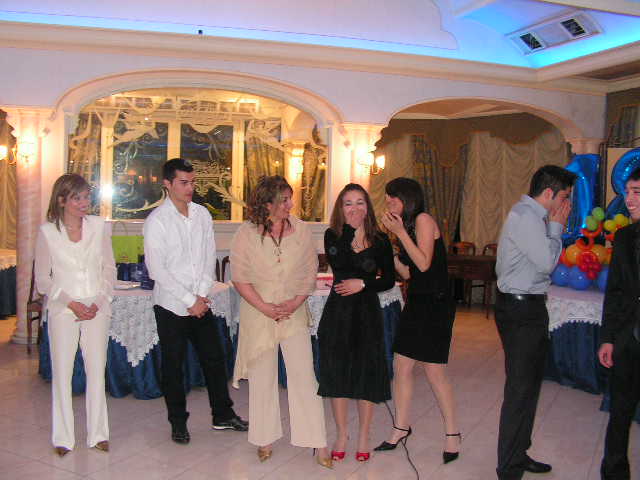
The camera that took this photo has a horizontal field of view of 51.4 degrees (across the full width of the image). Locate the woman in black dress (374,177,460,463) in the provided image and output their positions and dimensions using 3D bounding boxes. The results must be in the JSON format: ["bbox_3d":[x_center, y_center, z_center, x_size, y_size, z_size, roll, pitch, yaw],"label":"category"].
[{"bbox_3d":[0.602,0.468,4.096,0.450,1.660,0.420,0,2,-22],"label":"woman in black dress"}]

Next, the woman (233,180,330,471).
[{"bbox_3d":[-0.235,0.457,3.986,0.540,1.660,0.370,1,2,-13],"label":"woman"}]

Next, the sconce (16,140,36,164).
[{"bbox_3d":[-3.173,-0.946,7.197,0.200,0.260,0.170,1,2,-14],"label":"sconce"}]

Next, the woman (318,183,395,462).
[{"bbox_3d":[0.223,0.478,4.036,0.450,1.630,0.360,1,2,3],"label":"woman"}]

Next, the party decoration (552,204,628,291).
[{"bbox_3d":[2.643,0.073,6.504,0.740,0.840,0.500,2,2,27],"label":"party decoration"}]

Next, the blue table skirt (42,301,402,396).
[{"bbox_3d":[-0.844,0.838,5.958,3.000,0.760,0.900,0,2,-16],"label":"blue table skirt"}]

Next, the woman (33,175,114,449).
[{"bbox_3d":[-1.493,0.438,4.066,0.470,1.650,0.340,0,2,-23],"label":"woman"}]

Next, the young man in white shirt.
[{"bbox_3d":[-0.808,0.377,4.334,0.530,1.780,0.450,0,2,-27],"label":"young man in white shirt"}]

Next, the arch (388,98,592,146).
[{"bbox_3d":[2.251,-1.597,8.800,2.952,0.542,0.350,1,2,-14],"label":"arch"}]

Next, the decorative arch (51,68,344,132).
[{"bbox_3d":[-1.349,-1.679,7.867,3.431,0.647,0.250,1,2,-14],"label":"decorative arch"}]

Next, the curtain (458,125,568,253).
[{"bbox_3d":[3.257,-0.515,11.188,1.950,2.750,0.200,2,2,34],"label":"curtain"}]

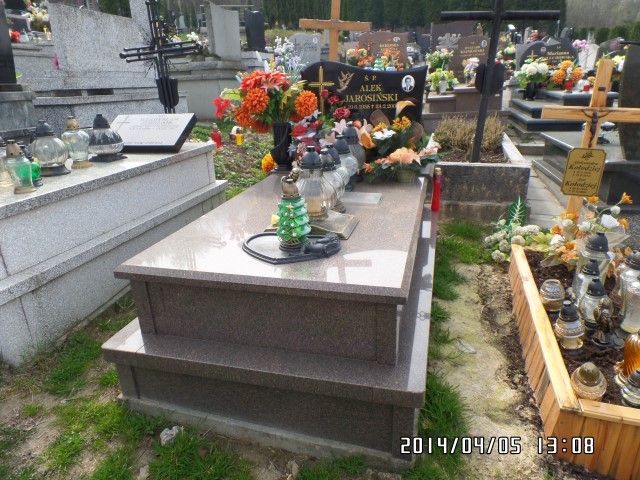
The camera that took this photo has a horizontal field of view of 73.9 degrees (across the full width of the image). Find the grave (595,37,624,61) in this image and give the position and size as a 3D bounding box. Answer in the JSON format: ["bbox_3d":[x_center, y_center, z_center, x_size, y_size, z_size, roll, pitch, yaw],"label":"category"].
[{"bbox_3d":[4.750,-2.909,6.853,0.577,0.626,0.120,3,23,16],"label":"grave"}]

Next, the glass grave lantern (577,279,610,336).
[{"bbox_3d":[1.275,0.318,1.986,0.144,0.288,0.144,-3,20,17],"label":"glass grave lantern"}]

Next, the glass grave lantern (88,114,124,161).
[{"bbox_3d":[-1.523,-0.717,2.995,0.250,0.301,0.250,3,22,15],"label":"glass grave lantern"}]

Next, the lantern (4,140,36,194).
[{"bbox_3d":[-1.538,-0.373,2.165,0.125,0.259,0.125,3,22,15],"label":"lantern"}]

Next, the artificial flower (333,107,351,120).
[{"bbox_3d":[0.136,-0.798,2.684,0.112,0.085,0.090,3,22,15],"label":"artificial flower"}]

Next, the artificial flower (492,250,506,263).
[{"bbox_3d":[1.113,0.102,2.640,0.082,0.075,0.080,3,22,15],"label":"artificial flower"}]

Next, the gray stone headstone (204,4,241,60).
[{"bbox_3d":[-1.302,-2.750,5.621,0.160,0.652,0.816,3,23,16],"label":"gray stone headstone"}]

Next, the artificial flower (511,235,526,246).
[{"bbox_3d":[1.372,0.004,2.934,0.100,0.085,0.095,3,22,15],"label":"artificial flower"}]

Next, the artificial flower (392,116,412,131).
[{"bbox_3d":[0.512,-0.723,2.638,0.115,0.090,0.100,3,23,16],"label":"artificial flower"}]

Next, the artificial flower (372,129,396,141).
[{"bbox_3d":[0.399,-0.652,2.630,0.140,0.070,0.110,3,22,15],"label":"artificial flower"}]

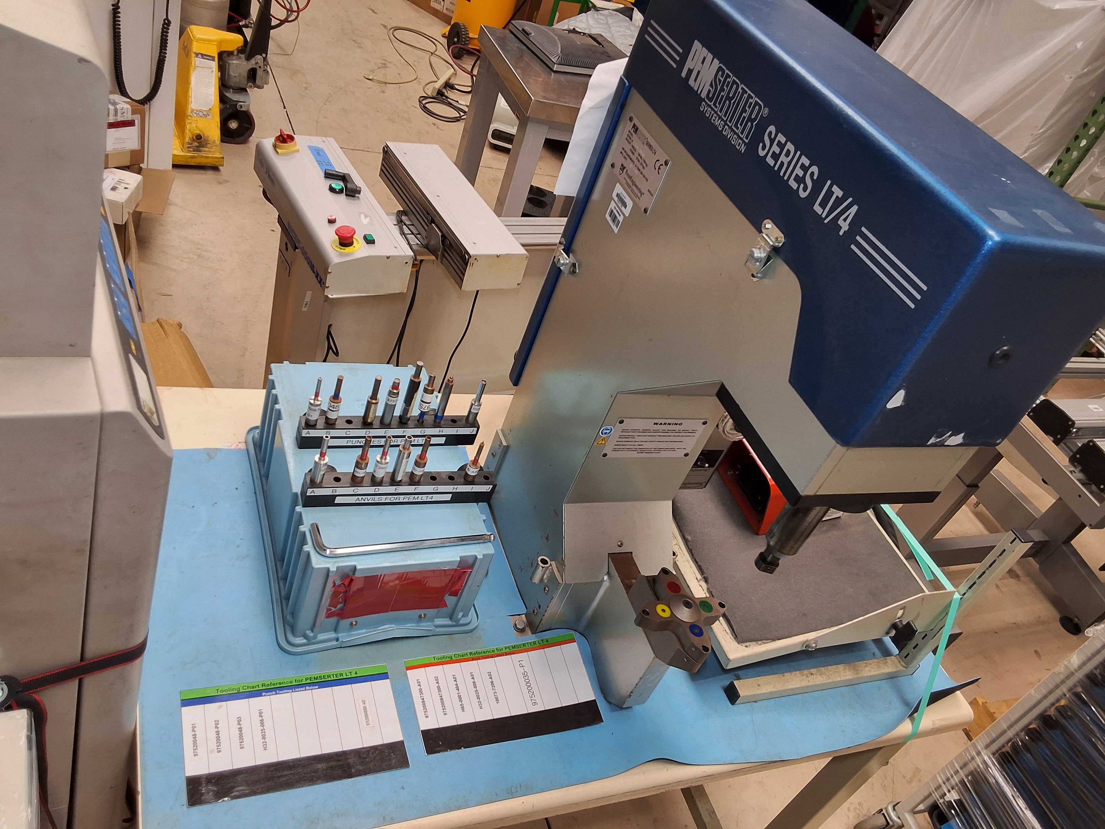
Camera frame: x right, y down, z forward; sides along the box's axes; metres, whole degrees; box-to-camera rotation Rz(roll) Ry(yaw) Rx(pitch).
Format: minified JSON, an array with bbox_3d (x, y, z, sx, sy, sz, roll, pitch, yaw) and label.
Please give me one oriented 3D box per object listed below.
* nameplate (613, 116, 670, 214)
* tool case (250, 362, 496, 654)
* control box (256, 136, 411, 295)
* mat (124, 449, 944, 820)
[{"bbox_3d":[0.101,-0.292,1.046,0.003,0.070,0.115,0,44,-27],"label":"nameplate"},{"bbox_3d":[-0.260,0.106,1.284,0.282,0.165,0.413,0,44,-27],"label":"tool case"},{"bbox_3d":[-0.466,-0.425,1.871,0.177,0.095,0.446,-9,49,-34],"label":"control box"},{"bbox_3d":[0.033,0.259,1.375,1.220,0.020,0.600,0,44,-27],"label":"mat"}]

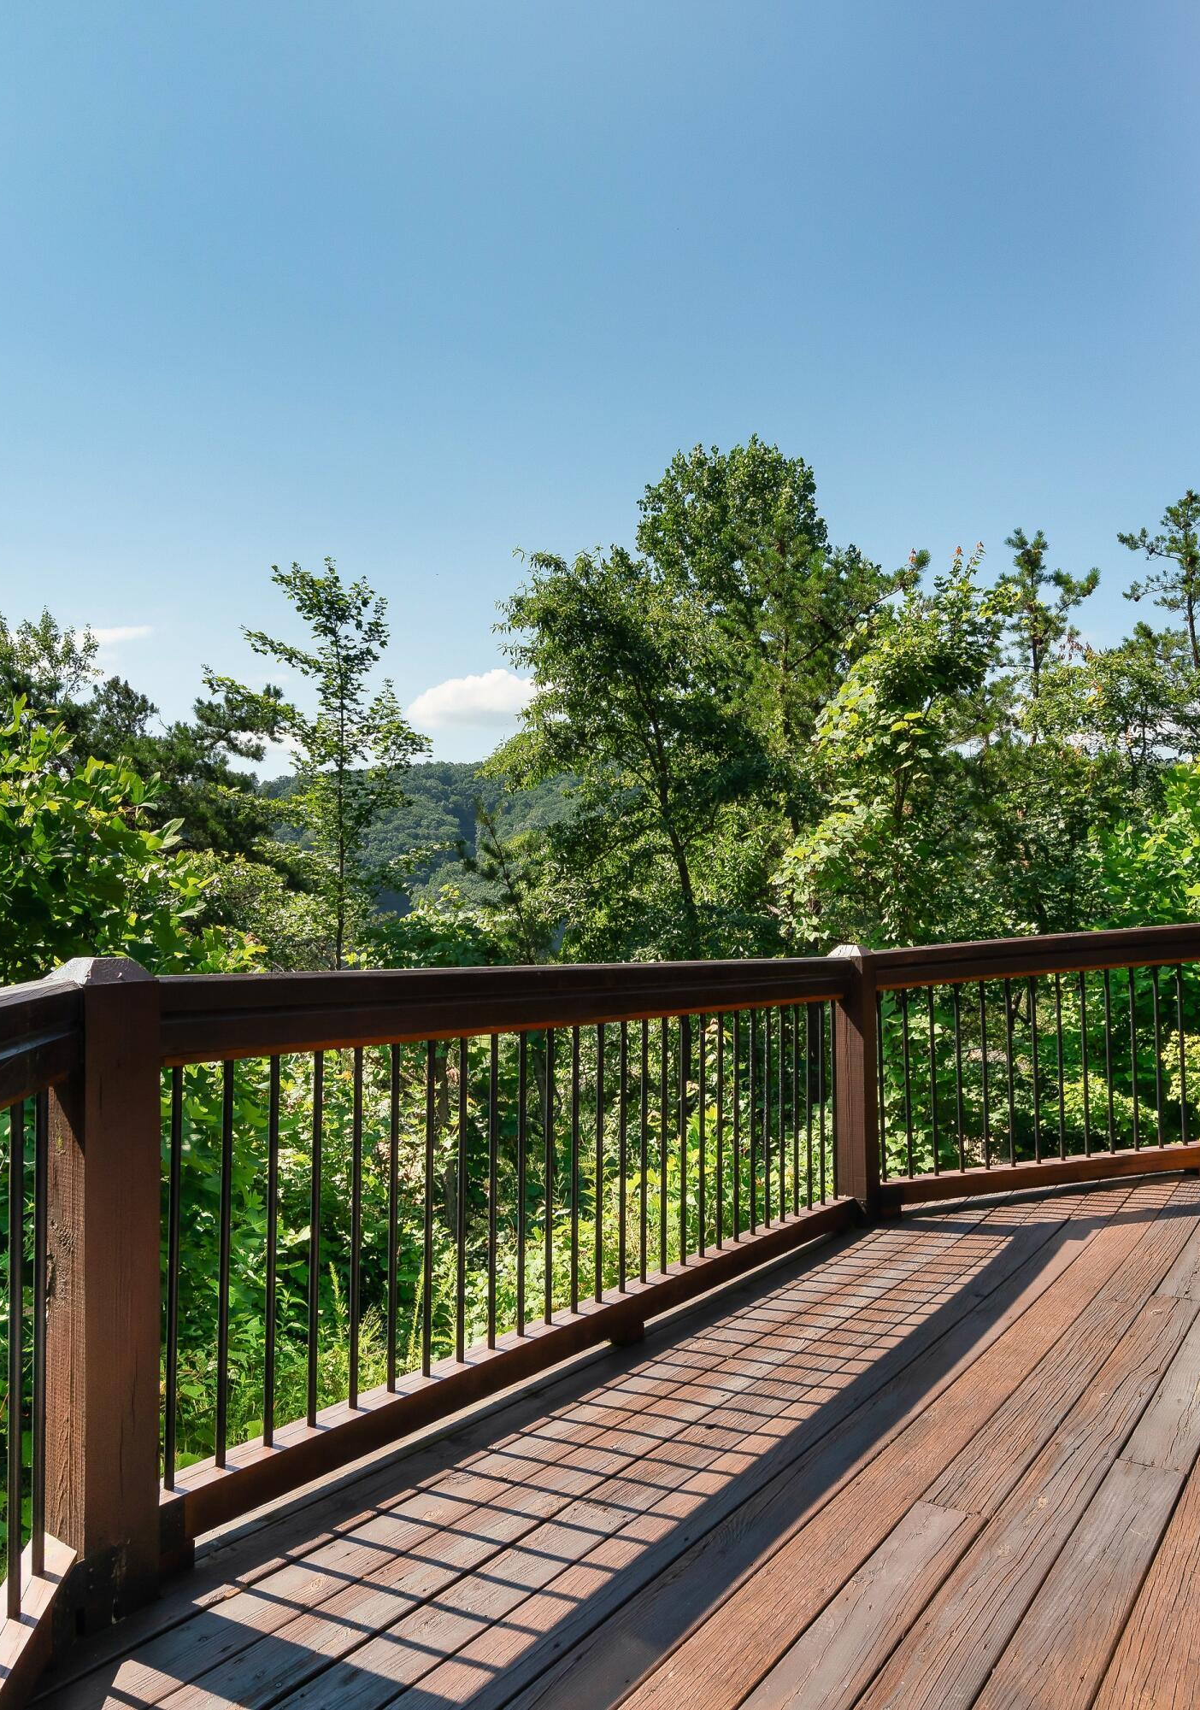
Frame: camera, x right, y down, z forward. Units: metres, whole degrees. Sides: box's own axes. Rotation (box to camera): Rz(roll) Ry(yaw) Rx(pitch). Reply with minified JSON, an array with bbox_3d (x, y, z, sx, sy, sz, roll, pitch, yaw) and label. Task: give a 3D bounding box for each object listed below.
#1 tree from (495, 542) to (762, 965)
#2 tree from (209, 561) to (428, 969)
[{"bbox_3d":[0.440,-0.750,15.800,3.800,7.100,3.500,0,-2,0],"label":"tree"},{"bbox_3d":[-3.600,-0.570,14.600,2.800,6.400,2.600,0,-2,0],"label":"tree"}]

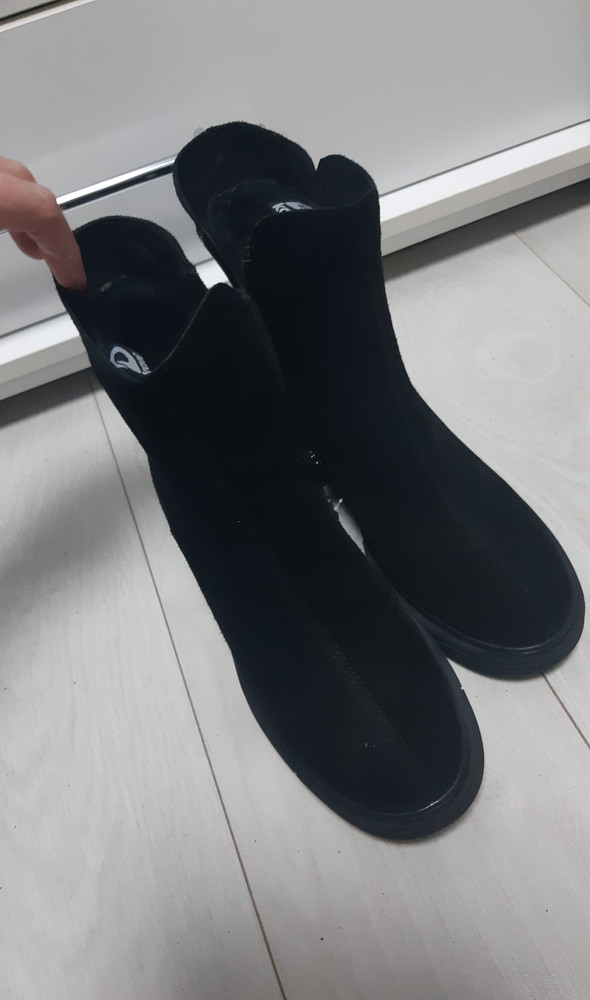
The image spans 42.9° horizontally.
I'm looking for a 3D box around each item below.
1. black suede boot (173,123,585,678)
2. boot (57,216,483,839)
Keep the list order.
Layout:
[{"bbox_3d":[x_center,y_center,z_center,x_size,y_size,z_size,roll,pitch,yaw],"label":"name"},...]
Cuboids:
[{"bbox_3d":[0.054,-0.058,0.426,0.103,0.212,0.288,-32,53,-11],"label":"black suede boot"},{"bbox_3d":[-0.014,0.013,0.389,0.105,0.212,0.288,-30,53,-10],"label":"boot"}]

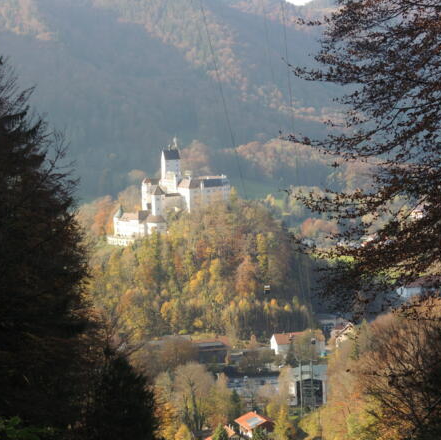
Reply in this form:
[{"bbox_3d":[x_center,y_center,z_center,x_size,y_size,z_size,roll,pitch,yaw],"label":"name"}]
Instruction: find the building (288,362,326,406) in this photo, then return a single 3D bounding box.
[{"bbox_3d":[30.640,58.070,510.000,12.800,10.600,22.000,-1,3,1],"label":"building"}]

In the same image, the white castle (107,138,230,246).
[{"bbox_3d":[-31.380,-17.220,855.000,64.000,62.000,44.000,-2,3,-13],"label":"white castle"}]

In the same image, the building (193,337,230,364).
[{"bbox_3d":[-3.790,54.270,600.000,13.200,9.600,10.500,-2,3,-14],"label":"building"}]

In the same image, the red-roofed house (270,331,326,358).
[{"bbox_3d":[33.210,53.230,622.000,21.500,9.300,10.500,-2,3,-18],"label":"red-roofed house"}]

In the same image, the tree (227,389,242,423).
[{"bbox_3d":[4.630,61.500,478.000,4.500,11.200,4.500,-1,3,0],"label":"tree"}]

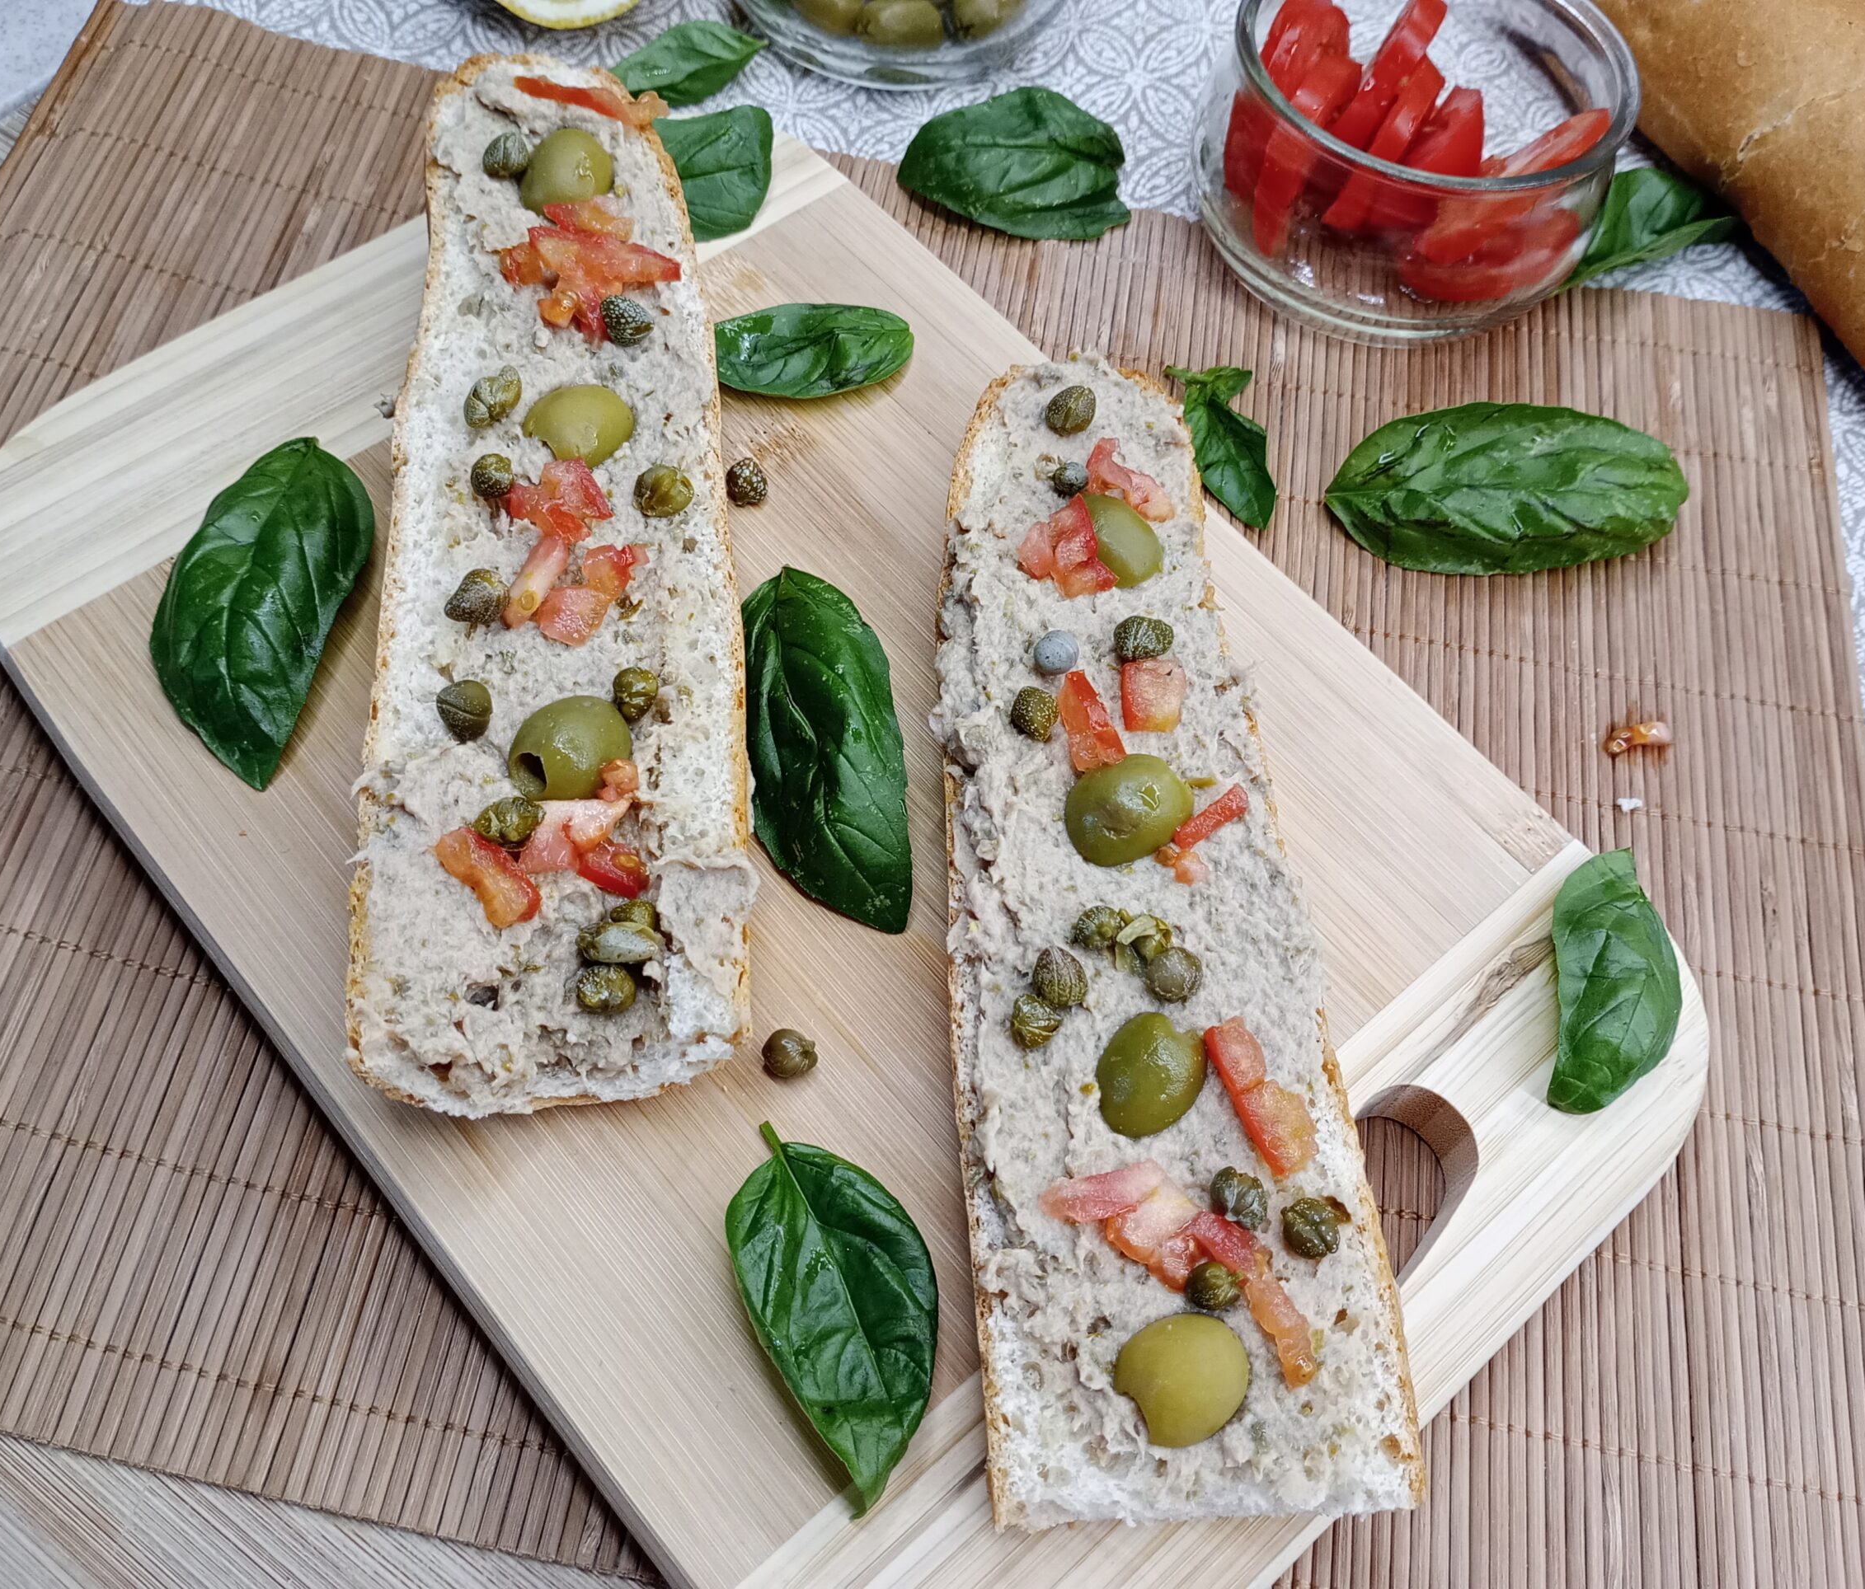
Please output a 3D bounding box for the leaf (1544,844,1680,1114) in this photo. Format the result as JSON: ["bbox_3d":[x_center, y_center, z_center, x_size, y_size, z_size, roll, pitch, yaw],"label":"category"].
[{"bbox_3d":[0.117,0.032,0.296,0.026,0.013,0.053,28,64,11],"label":"leaf"}]

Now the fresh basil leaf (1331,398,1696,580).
[{"bbox_3d":[0.120,-0.063,0.358,0.076,0.014,0.042,-1,62,-3],"label":"fresh basil leaf"}]

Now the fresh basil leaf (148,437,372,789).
[{"bbox_3d":[-0.124,-0.035,0.316,0.036,0.014,0.079,-2,62,-5],"label":"fresh basil leaf"}]

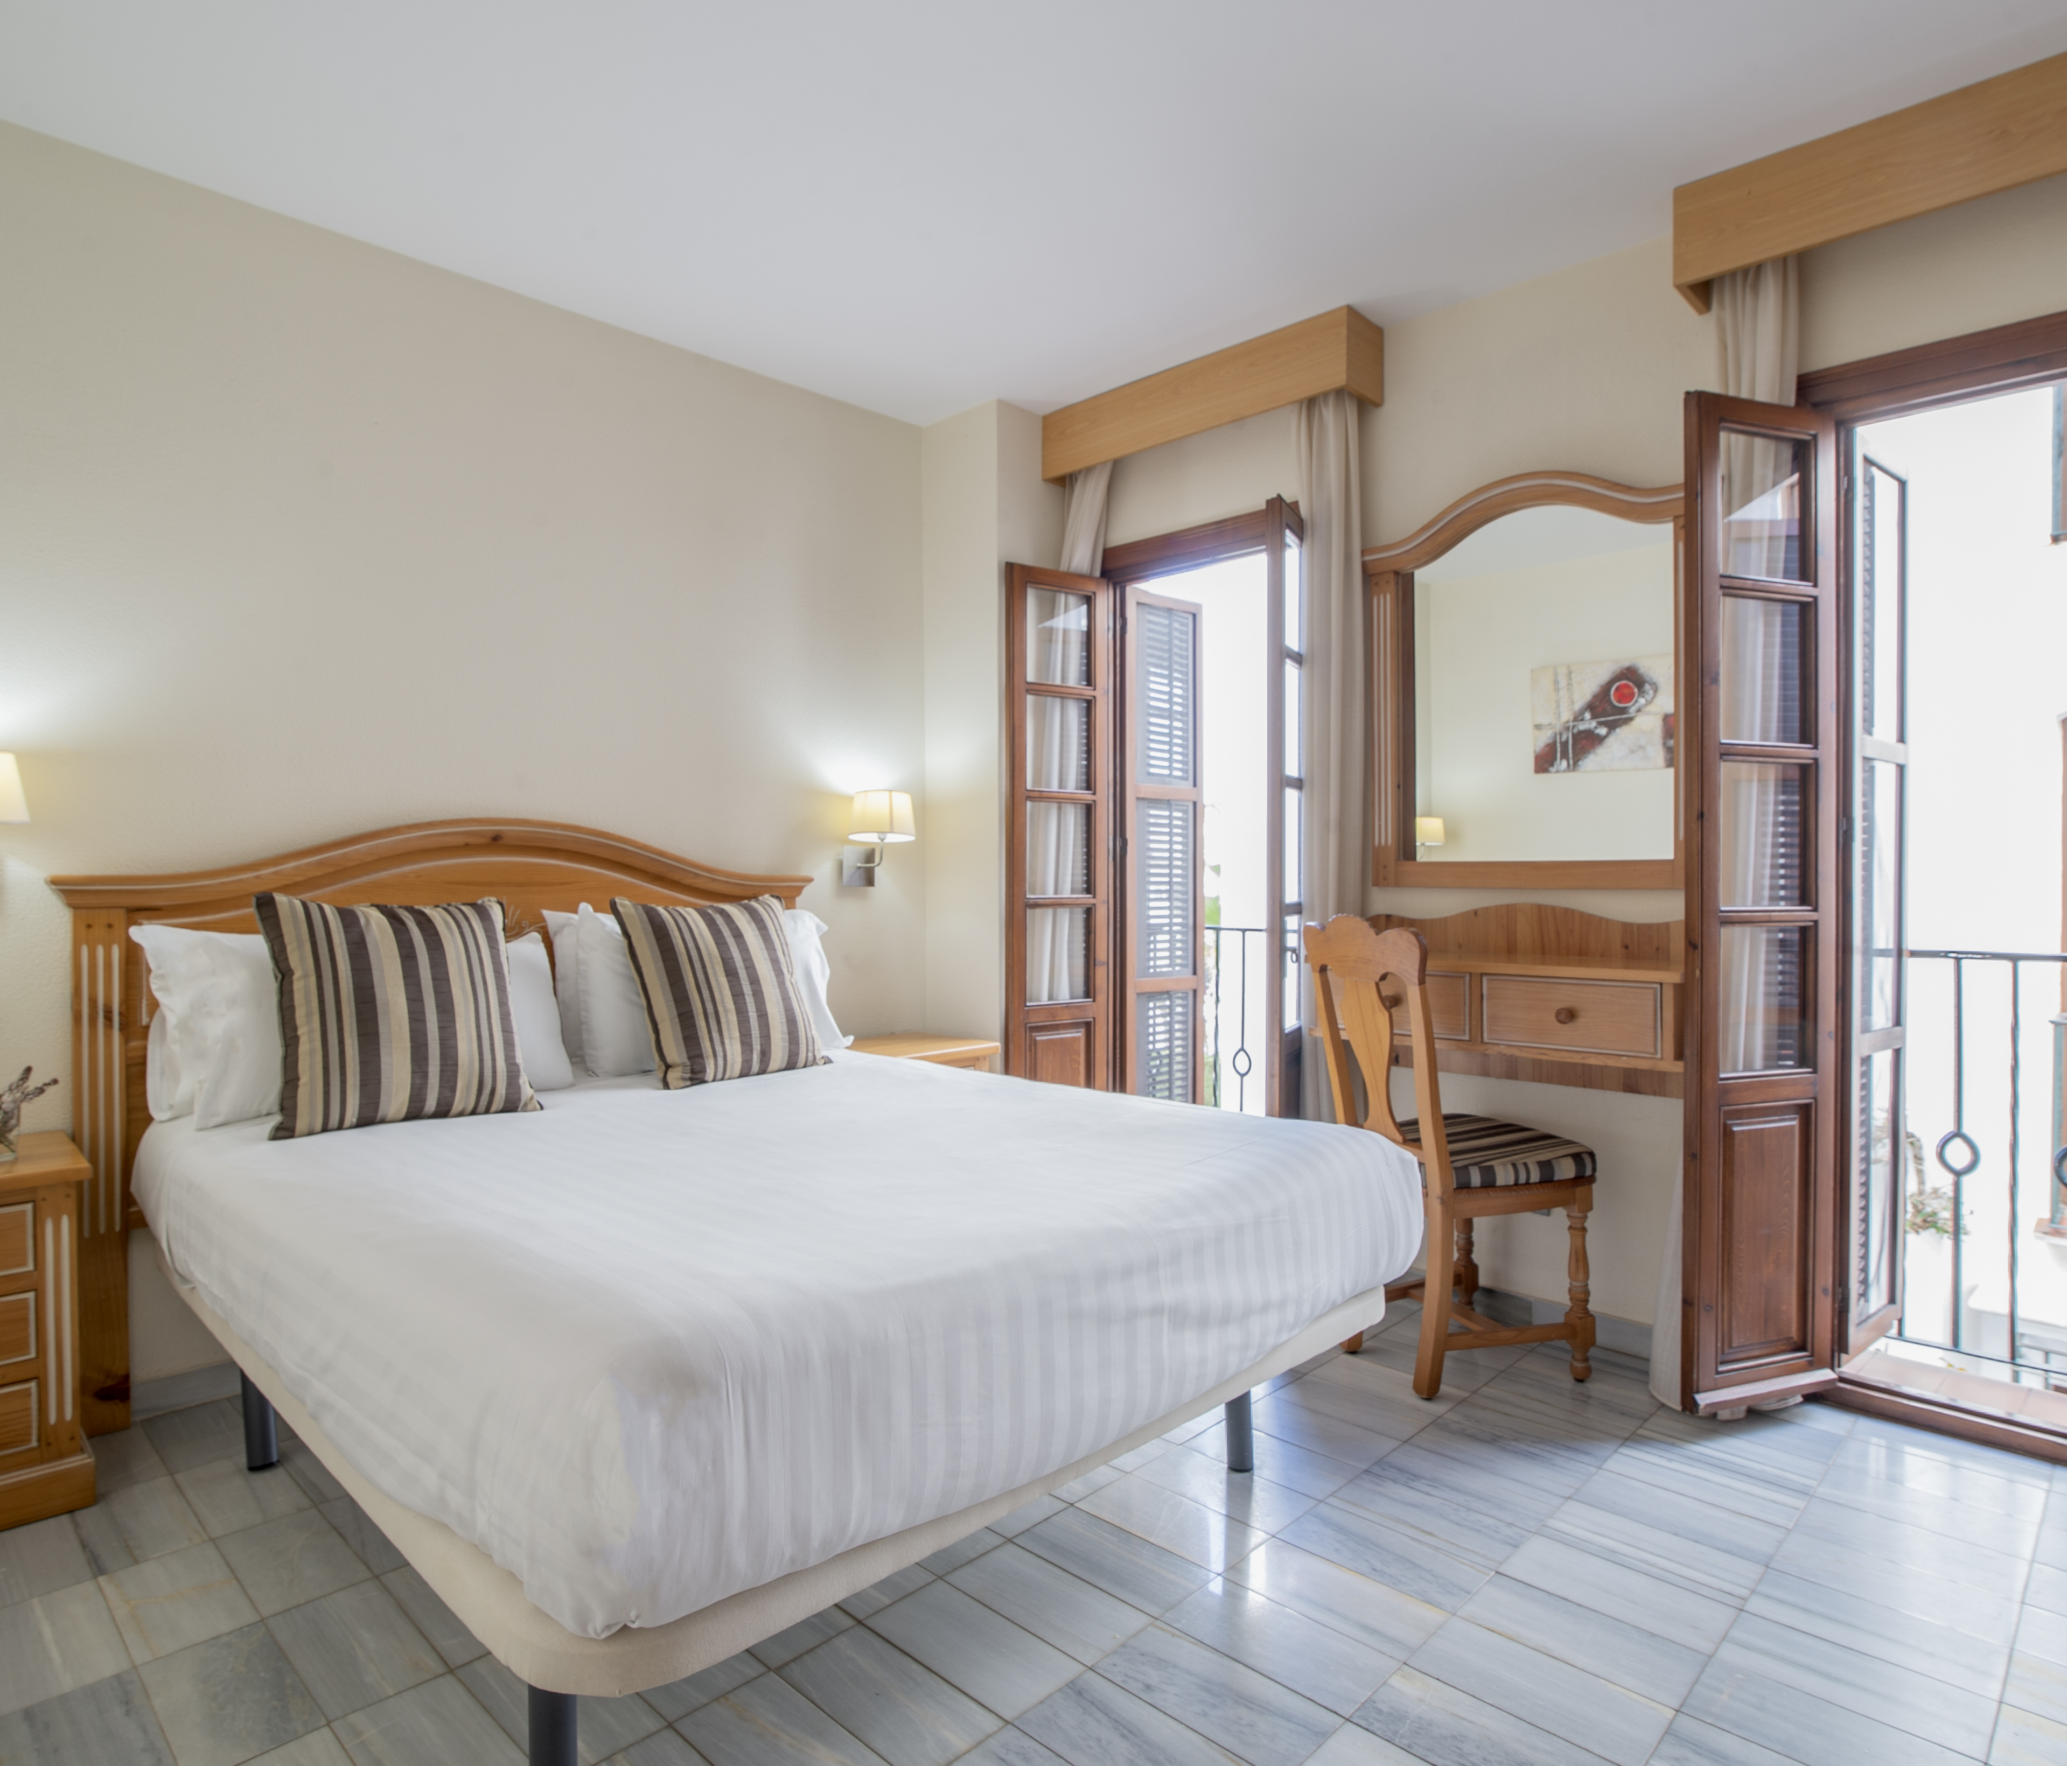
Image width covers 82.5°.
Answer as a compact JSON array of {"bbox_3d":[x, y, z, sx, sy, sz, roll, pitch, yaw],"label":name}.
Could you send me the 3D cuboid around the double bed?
[{"bbox_3d":[-0.610,0.473,2.235,1.790,1.235,1.930,0,1,-44],"label":"double bed"}]

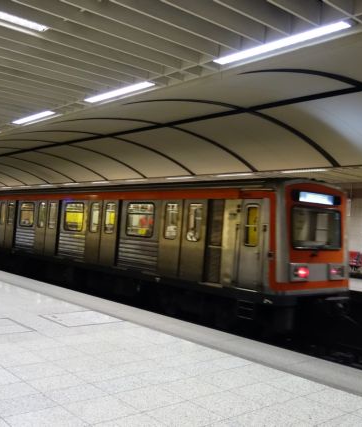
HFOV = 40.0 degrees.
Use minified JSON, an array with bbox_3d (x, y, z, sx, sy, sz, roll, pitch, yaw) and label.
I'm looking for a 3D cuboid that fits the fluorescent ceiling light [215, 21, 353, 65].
[{"bbox_3d":[0.890,-1.620,4.724,0.150,0.080,1.500,4,-2,-41],"label":"fluorescent ceiling light"}]

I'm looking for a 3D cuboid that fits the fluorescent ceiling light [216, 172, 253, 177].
[{"bbox_3d":[1.764,-1.274,16.197,0.150,0.080,1.500,4,-2,-41],"label":"fluorescent ceiling light"}]

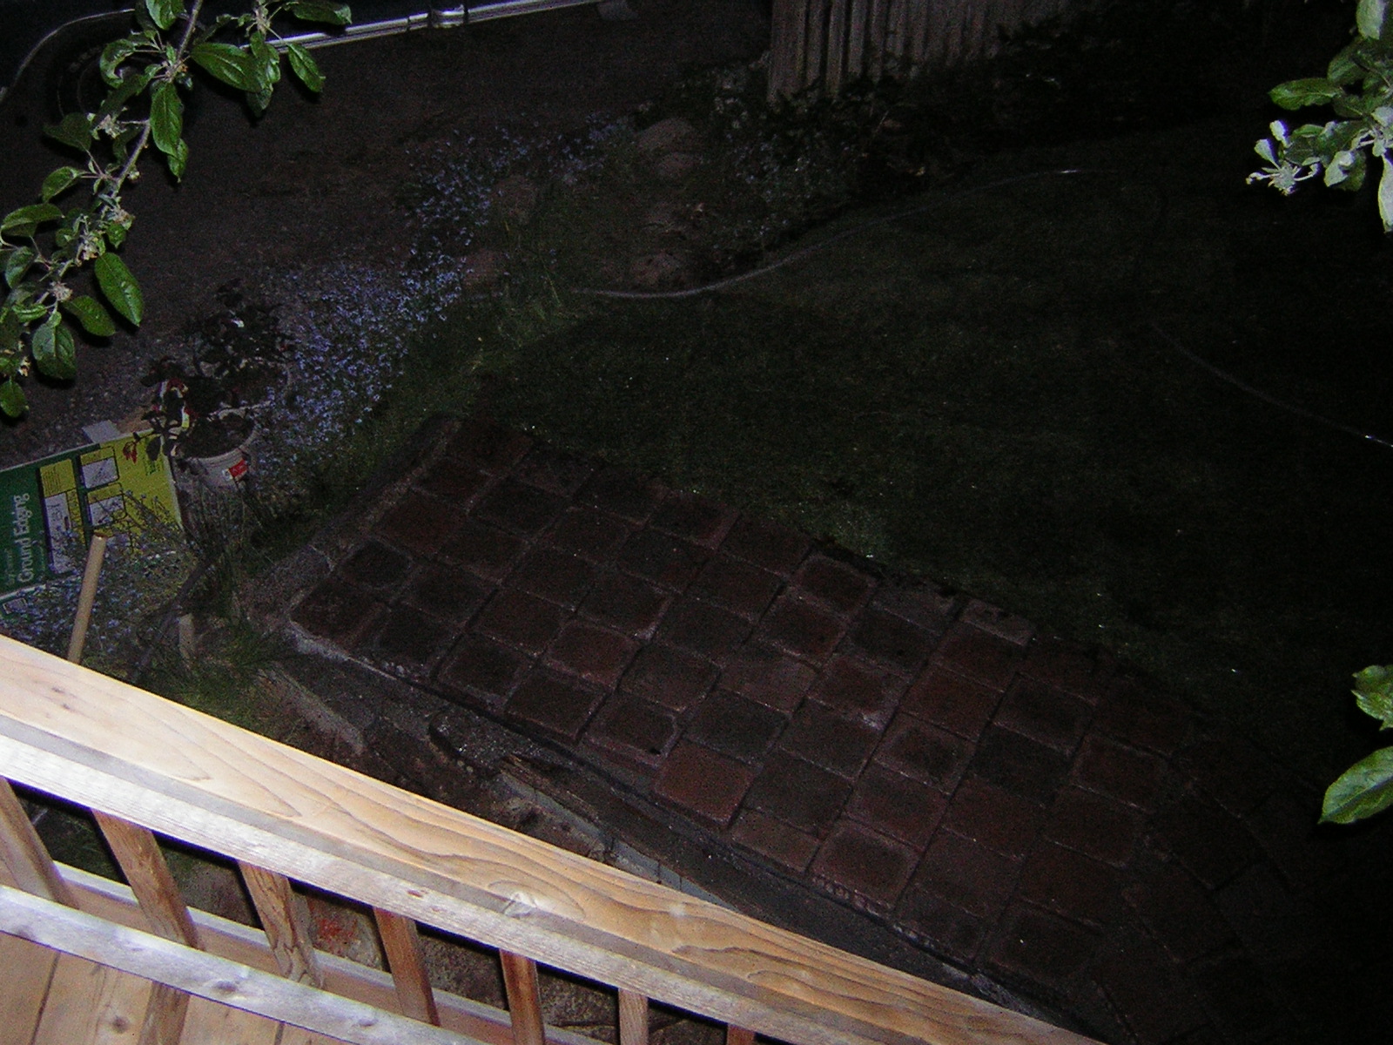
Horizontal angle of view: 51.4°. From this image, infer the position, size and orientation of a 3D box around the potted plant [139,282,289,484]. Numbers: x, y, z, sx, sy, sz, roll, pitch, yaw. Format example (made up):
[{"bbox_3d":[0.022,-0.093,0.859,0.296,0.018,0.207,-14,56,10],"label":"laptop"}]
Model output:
[{"bbox_3d":[-1.596,-0.503,4.800,0.460,0.440,0.400,-14,45,-17],"label":"potted plant"}]

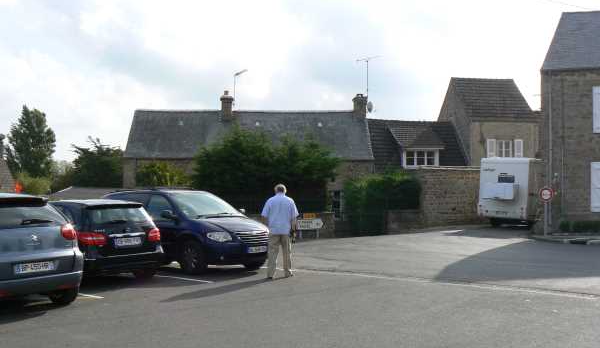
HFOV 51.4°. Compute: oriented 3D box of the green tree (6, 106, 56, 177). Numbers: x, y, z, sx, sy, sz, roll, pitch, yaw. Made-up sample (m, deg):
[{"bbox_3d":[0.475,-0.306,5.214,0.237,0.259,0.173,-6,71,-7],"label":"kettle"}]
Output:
[{"bbox_3d":[-23.900,-1.420,55.500,4.500,9.200,4.500,0,-2,0],"label":"green tree"}]

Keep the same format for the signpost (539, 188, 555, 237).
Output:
[{"bbox_3d":[8.254,1.281,20.875,0.470,1.650,0.100,0,-1,11],"label":"signpost"}]

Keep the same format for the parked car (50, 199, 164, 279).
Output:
[{"bbox_3d":[-4.621,1.265,12.195,4.350,1.560,1.800,-1,-2,38],"label":"parked car"}]

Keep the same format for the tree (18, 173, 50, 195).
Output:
[{"bbox_3d":[-16.200,1.340,38.000,2.100,2.600,2.100,0,-2,0],"label":"tree"}]

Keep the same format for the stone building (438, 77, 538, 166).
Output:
[{"bbox_3d":[11.456,-1.571,39.126,4.080,8.800,6.300,0,-1,-7],"label":"stone building"}]

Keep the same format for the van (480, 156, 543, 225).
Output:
[{"bbox_3d":[11.050,0.900,31.300,2.250,3.100,6.100,-1,-2,32],"label":"van"}]

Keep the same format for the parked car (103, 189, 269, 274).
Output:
[{"bbox_3d":[-2.772,1.215,14.533,4.840,1.770,2.020,-1,-2,39],"label":"parked car"}]

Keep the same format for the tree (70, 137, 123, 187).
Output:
[{"bbox_3d":[-12.332,0.218,38.006,3.600,4.900,3.600,0,-1,0],"label":"tree"}]

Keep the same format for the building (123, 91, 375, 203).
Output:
[{"bbox_3d":[-2.887,-1.029,37.576,13.850,7.800,6.200,0,-1,-2],"label":"building"}]

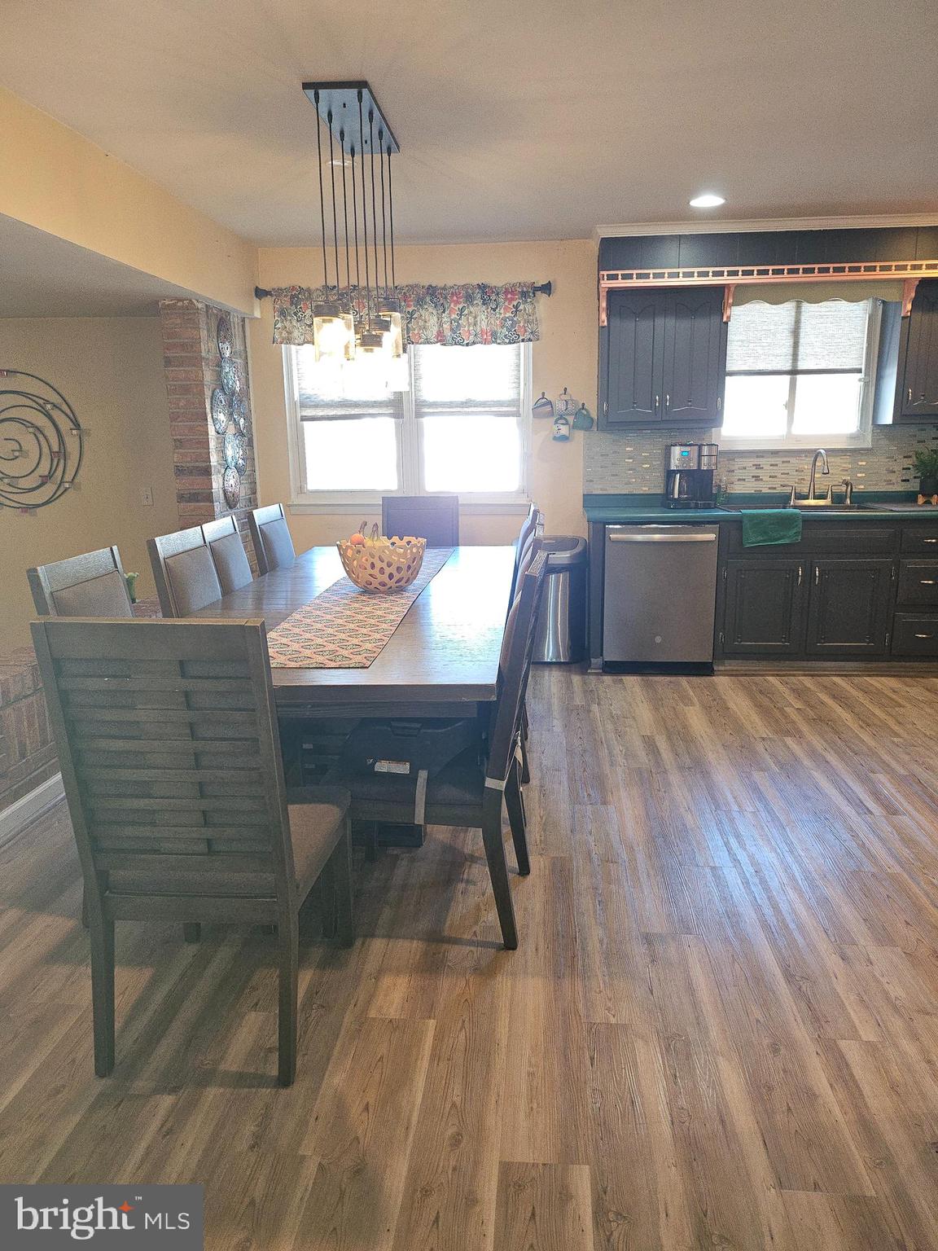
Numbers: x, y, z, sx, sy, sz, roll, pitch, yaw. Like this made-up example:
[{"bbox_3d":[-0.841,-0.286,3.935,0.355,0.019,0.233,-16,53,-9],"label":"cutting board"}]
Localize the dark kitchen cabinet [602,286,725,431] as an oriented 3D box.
[{"bbox_3d":[1.051,-1.487,4.832,0.665,0.761,0.317,0,13,5],"label":"dark kitchen cabinet"}]

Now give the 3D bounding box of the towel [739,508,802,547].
[{"bbox_3d":[1.587,-0.515,4.597,0.306,0.202,0.141,0,13,5],"label":"towel"}]

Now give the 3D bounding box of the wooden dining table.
[{"bbox_3d":[-0.368,0.247,3.438,1.070,0.775,2.430,0,13,4],"label":"wooden dining table"}]

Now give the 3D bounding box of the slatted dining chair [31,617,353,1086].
[{"bbox_3d":[-0.582,0.442,2.041,0.478,1.030,0.565,0,13,4],"label":"slatted dining chair"}]

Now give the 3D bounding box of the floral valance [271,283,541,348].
[{"bbox_3d":[-0.373,-1.808,5.056,1.576,0.339,0.100,0,13,4],"label":"floral valance"}]

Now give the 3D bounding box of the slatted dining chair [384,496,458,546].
[{"bbox_3d":[-0.279,-0.156,4.608,0.469,1.018,0.610,0,13,5],"label":"slatted dining chair"}]

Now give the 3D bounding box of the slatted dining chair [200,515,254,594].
[{"bbox_3d":[-0.725,0.069,3.630,0.610,1.018,0.469,0,13,5],"label":"slatted dining chair"}]

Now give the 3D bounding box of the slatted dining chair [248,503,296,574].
[{"bbox_3d":[-0.715,-0.066,4.252,0.570,1.025,0.460,0,13,4],"label":"slatted dining chair"}]

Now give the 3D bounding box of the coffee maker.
[{"bbox_3d":[1.286,-0.883,5.061,0.275,0.380,0.255,0,13,4],"label":"coffee maker"}]

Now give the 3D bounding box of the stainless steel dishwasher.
[{"bbox_3d":[1.076,-0.210,5.056,0.605,0.824,0.600,0,13,4],"label":"stainless steel dishwasher"}]

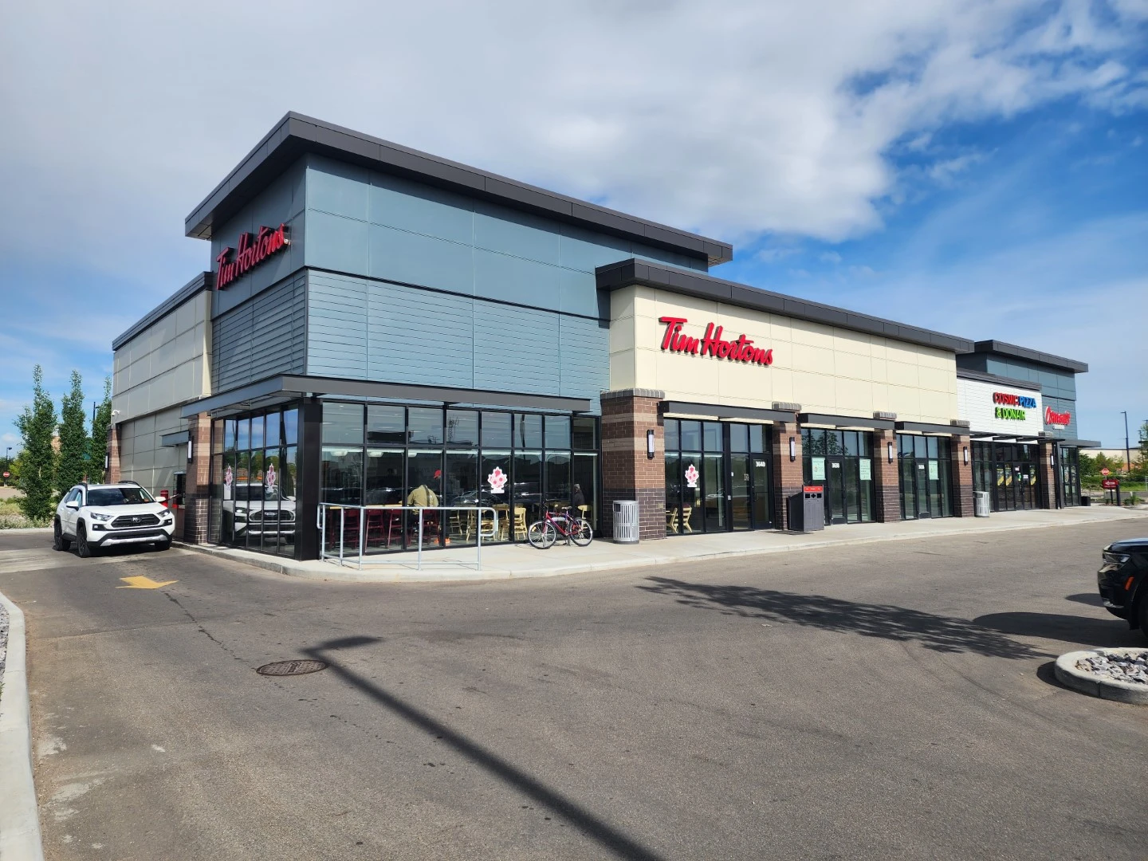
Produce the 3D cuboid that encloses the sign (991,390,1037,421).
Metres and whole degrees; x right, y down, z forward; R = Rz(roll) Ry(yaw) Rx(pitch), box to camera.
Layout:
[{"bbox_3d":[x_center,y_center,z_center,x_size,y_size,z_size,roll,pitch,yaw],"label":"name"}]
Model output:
[{"bbox_3d":[20.271,-1.043,35.009,4.850,1.150,0.150,3,-5,-40],"label":"sign"}]

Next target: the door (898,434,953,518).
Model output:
[{"bbox_3d":[13.055,1.733,28.443,4.700,3.080,0.130,3,-5,-40],"label":"door"}]

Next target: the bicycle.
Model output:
[{"bbox_3d":[-0.242,2.106,16.950,1.700,1.000,0.580,2,-5,-34],"label":"bicycle"}]

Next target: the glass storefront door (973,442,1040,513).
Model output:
[{"bbox_3d":[19.214,2.048,33.713,7.681,3.012,0.150,3,-5,-40],"label":"glass storefront door"}]

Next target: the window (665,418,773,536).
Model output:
[{"bbox_3d":[3.975,1.275,20.741,4.770,3.000,0.130,3,-5,-40],"label":"window"}]

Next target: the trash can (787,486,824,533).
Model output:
[{"bbox_3d":[6.608,2.223,21.769,0.970,1.280,0.560,3,-5,-40],"label":"trash can"}]

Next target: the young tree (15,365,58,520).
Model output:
[{"bbox_3d":[-23.280,0.543,33.233,1.850,6.770,1.850,3,-5,-40],"label":"young tree"}]

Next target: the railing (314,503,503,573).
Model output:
[{"bbox_3d":[-3.294,1.869,13.373,3.999,1.100,0.936,-2,-4,25],"label":"railing"}]

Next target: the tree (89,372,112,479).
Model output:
[{"bbox_3d":[-21.764,0.748,35.730,1.700,6.671,1.700,3,-5,-40],"label":"tree"}]

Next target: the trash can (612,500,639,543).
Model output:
[{"bbox_3d":[1.213,2.118,17.673,0.605,0.980,0.605,-1,-4,0],"label":"trash can"}]

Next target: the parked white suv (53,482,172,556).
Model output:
[{"bbox_3d":[-11.310,2.095,18.630,1.870,1.700,4.600,3,-5,-44],"label":"parked white suv"}]

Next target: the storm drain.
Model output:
[{"bbox_3d":[-2.550,2.172,6.918,0.620,0.040,0.610,-1,-4,0],"label":"storm drain"}]

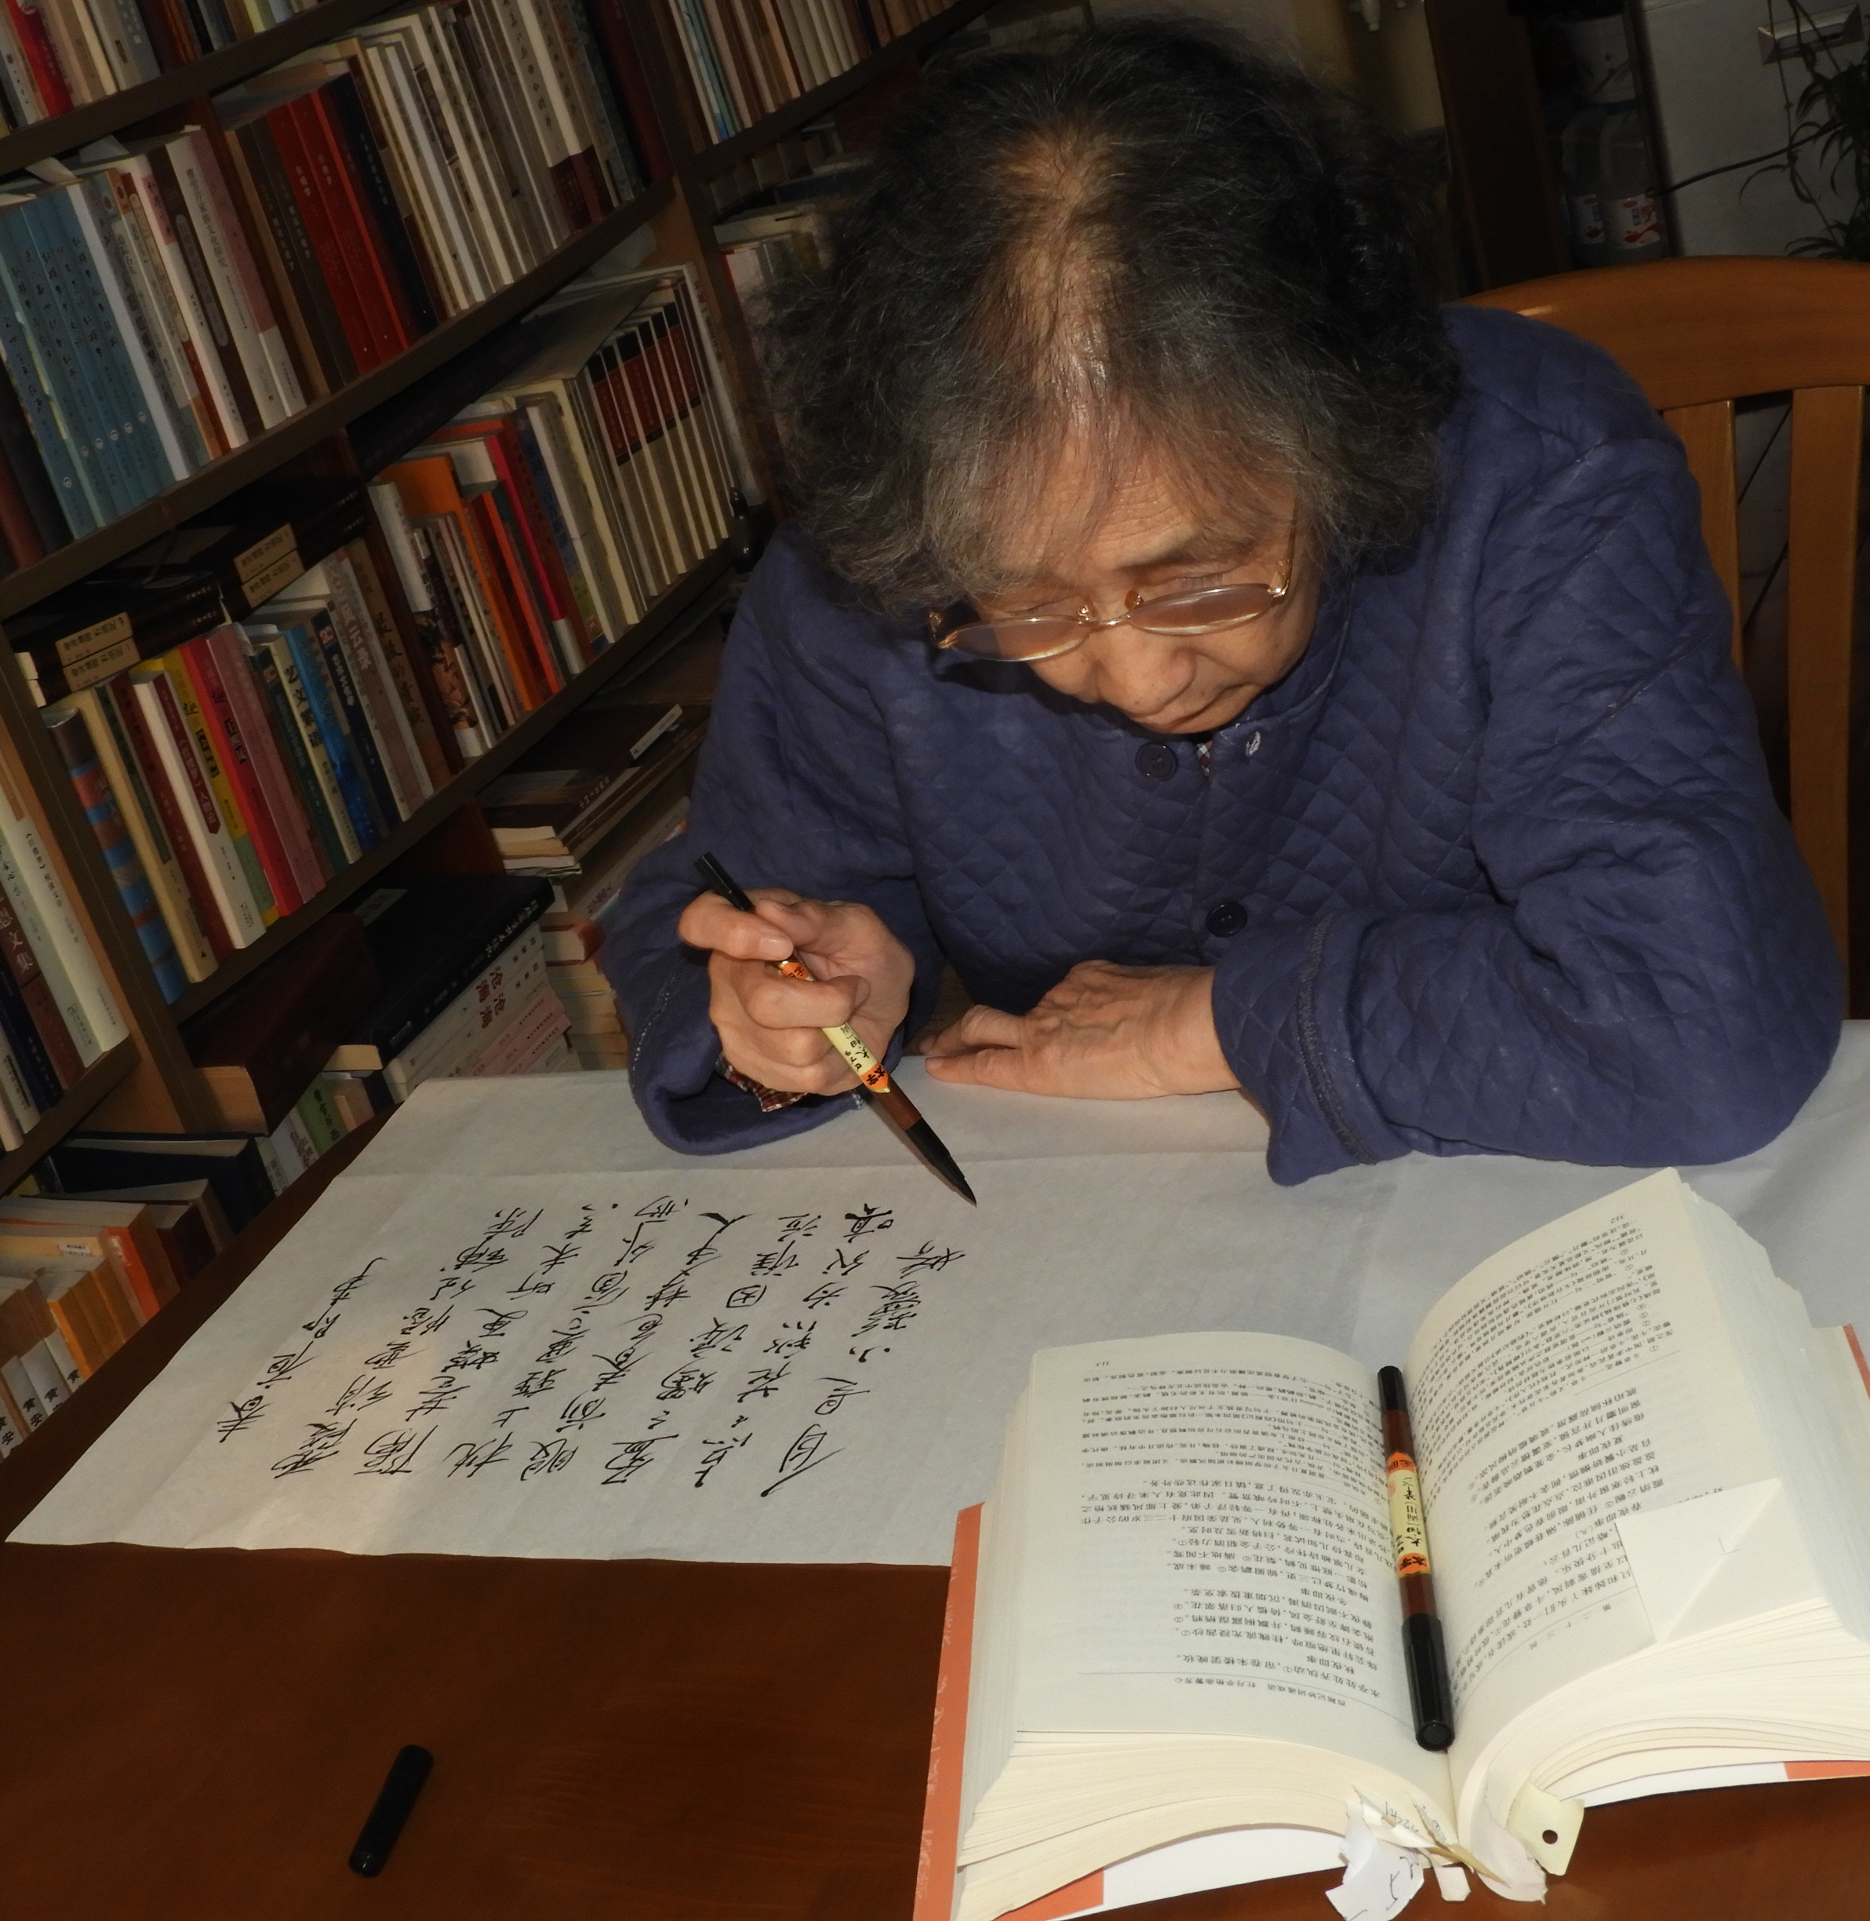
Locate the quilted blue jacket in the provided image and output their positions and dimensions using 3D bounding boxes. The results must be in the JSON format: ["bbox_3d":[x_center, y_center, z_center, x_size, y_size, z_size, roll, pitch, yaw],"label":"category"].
[{"bbox_3d":[0.161,0.010,1.310,0.560,0.580,0.420,-7,26,22],"label":"quilted blue jacket"}]

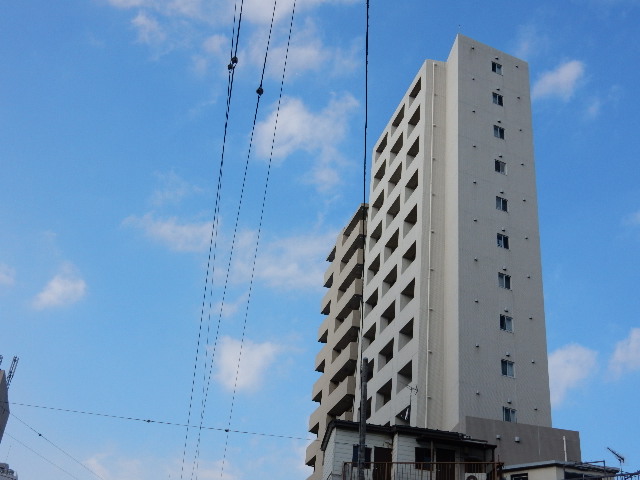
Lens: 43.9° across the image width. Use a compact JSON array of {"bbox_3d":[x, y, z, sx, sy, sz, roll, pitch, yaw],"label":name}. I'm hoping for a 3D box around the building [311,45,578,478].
[{"bbox_3d":[6.569,11.464,60.671,8.870,43.940,32.010,14,-30,-14],"label":"building"}]

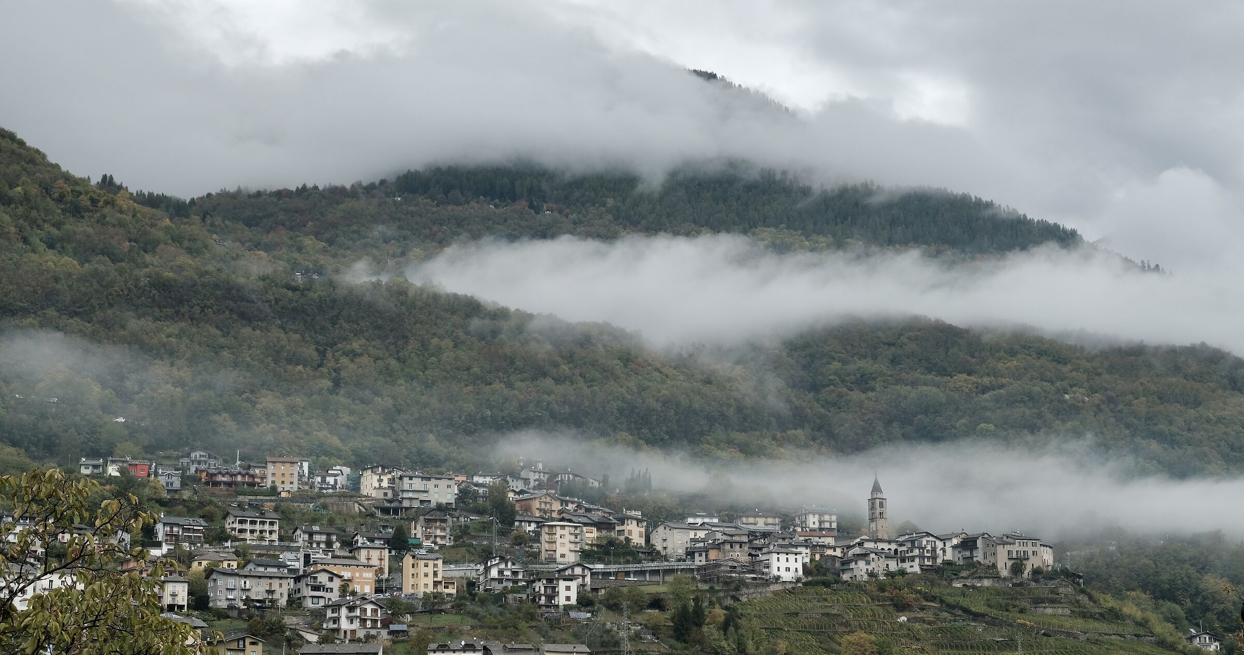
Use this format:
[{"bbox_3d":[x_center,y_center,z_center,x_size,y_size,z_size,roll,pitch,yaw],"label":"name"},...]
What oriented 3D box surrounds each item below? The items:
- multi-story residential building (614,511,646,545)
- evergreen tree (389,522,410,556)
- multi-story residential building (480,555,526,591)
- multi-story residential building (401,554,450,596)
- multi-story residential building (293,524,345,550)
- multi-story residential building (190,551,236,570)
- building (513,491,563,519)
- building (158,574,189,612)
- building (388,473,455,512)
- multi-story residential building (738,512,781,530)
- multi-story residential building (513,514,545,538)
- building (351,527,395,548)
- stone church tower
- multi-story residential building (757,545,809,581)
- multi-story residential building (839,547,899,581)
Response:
[{"bbox_3d":[3.110,71.780,665.000,9.500,12.110,7.500,11,-15,-44],"label":"multi-story residential building"},{"bbox_3d":[-70.590,66.960,592.000,6.100,10.800,6.100,0,-10,0],"label":"evergreen tree"},{"bbox_3d":[-37.090,76.650,578.000,12.000,11.500,14.500,1,-10,-10],"label":"multi-story residential building"},{"bbox_3d":[-58.510,73.070,549.970,9.800,13.130,10.000,8,-15,-35],"label":"multi-story residential building"},{"bbox_3d":[-96.360,66.720,590.000,12.300,7.700,10.500,6,-13,-27],"label":"multi-story residential building"},{"bbox_3d":[-122.890,71.120,563.000,11.500,7.200,9.500,4,-12,-22],"label":"multi-story residential building"},{"bbox_3d":[-33.080,70.350,738.000,13.300,10.300,14.000,6,-12,-33],"label":"building"},{"bbox_3d":[-132.230,78.530,550.000,7.000,10.800,9.500,6,-13,-29],"label":"building"},{"bbox_3d":[-71.900,59.440,675.000,20.500,12.600,11.500,4,-11,-23],"label":"building"},{"bbox_3d":[52.280,74.960,710.000,13.800,8.100,11.000,2,-11,-11],"label":"multi-story residential building"},{"bbox_3d":[-32.920,72.070,671.960,10.500,7.940,8.500,3,-13,-16],"label":"multi-story residential building"},{"bbox_3d":[-82.360,71.610,619.950,12.200,7.540,10.000,5,-13,-24],"label":"building"},{"bbox_3d":[88.510,63.710,645.000,4.800,25.240,4.800,7,-13,-32],"label":"stone church tower"},{"bbox_3d":[51.510,75.470,598.000,12.800,10.750,11.000,5,-12,-24],"label":"multi-story residential building"},{"bbox_3d":[78.980,75.910,597.000,13.500,10.800,12.500,-9,-13,40],"label":"multi-story residential building"}]

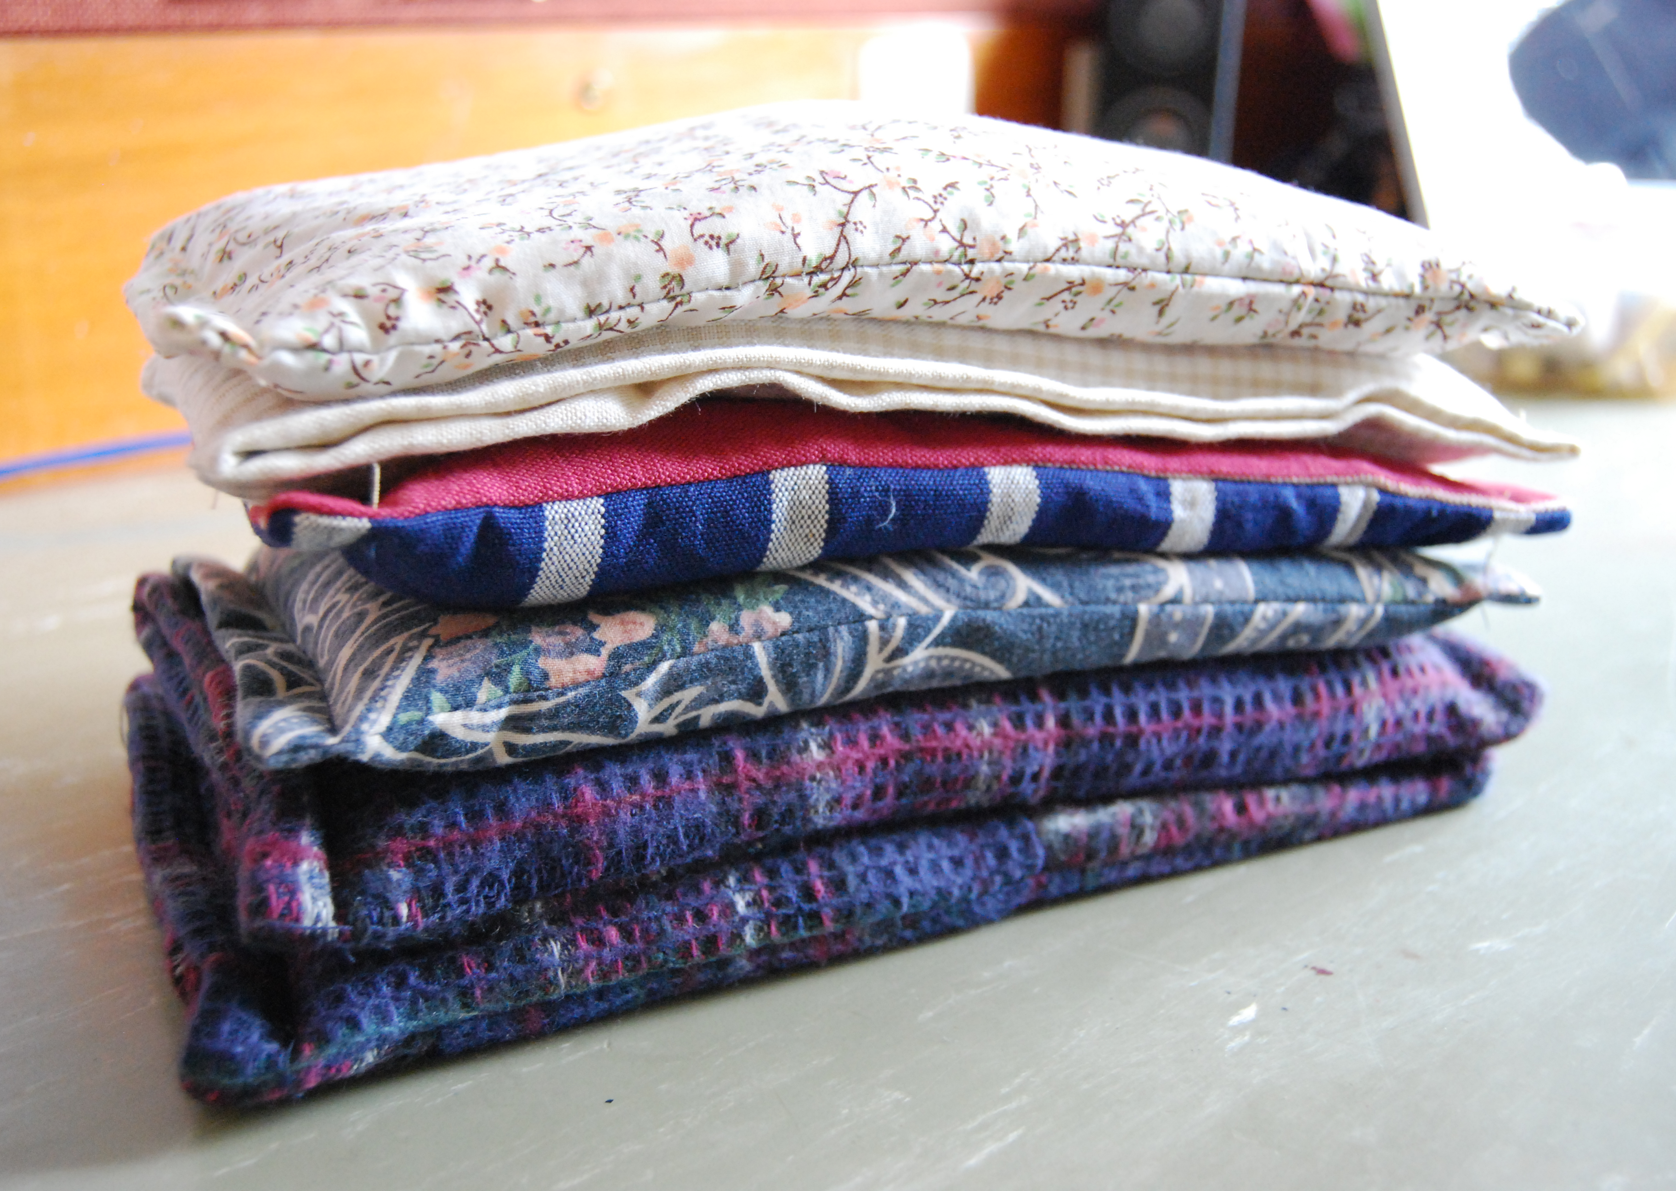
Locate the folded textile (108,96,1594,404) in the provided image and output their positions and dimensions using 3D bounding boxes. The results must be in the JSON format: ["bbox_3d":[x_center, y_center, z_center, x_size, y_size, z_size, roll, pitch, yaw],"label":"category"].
[{"bbox_3d":[-0.001,-0.082,0.384,0.268,0.040,0.126,-6,22,-16],"label":"folded textile"}]

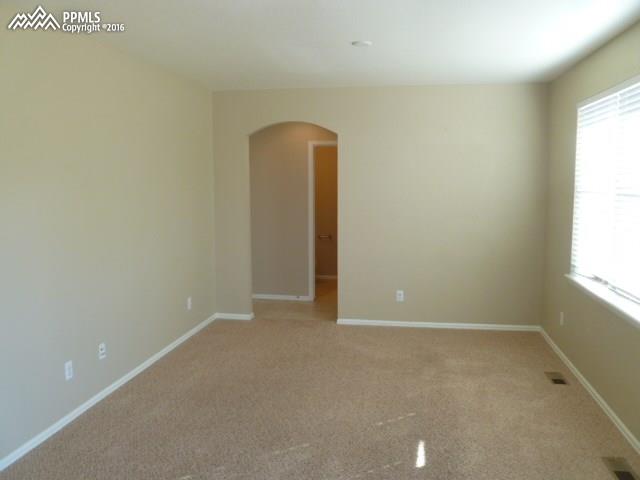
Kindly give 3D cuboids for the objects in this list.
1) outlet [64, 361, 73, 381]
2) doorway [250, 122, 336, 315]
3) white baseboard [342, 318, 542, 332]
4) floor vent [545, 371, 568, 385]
[{"bbox_3d":[-1.649,0.855,3.389,0.010,0.117,0.072,1,7,10],"label":"outlet"},{"bbox_3d":[-0.294,-0.190,5.783,1.016,2.228,0.140,1,7,10],"label":"doorway"},{"bbox_3d":[1.250,0.919,5.561,2.149,0.065,0.016,1,7,10],"label":"white baseboard"},{"bbox_3d":[1.919,1.115,4.173,0.140,0.015,0.285,1,7,10],"label":"floor vent"}]

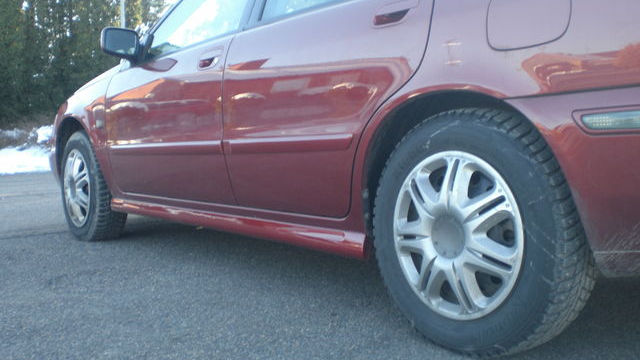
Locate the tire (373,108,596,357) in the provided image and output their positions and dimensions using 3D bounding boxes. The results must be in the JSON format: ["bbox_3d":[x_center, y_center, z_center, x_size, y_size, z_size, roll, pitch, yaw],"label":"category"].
[{"bbox_3d":[0.391,0.127,1.752,0.192,0.602,0.602,-4,4,-38],"label":"tire"}]

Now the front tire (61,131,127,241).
[{"bbox_3d":[-1.221,0.036,3.790,0.192,0.602,0.602,-4,4,-38],"label":"front tire"}]

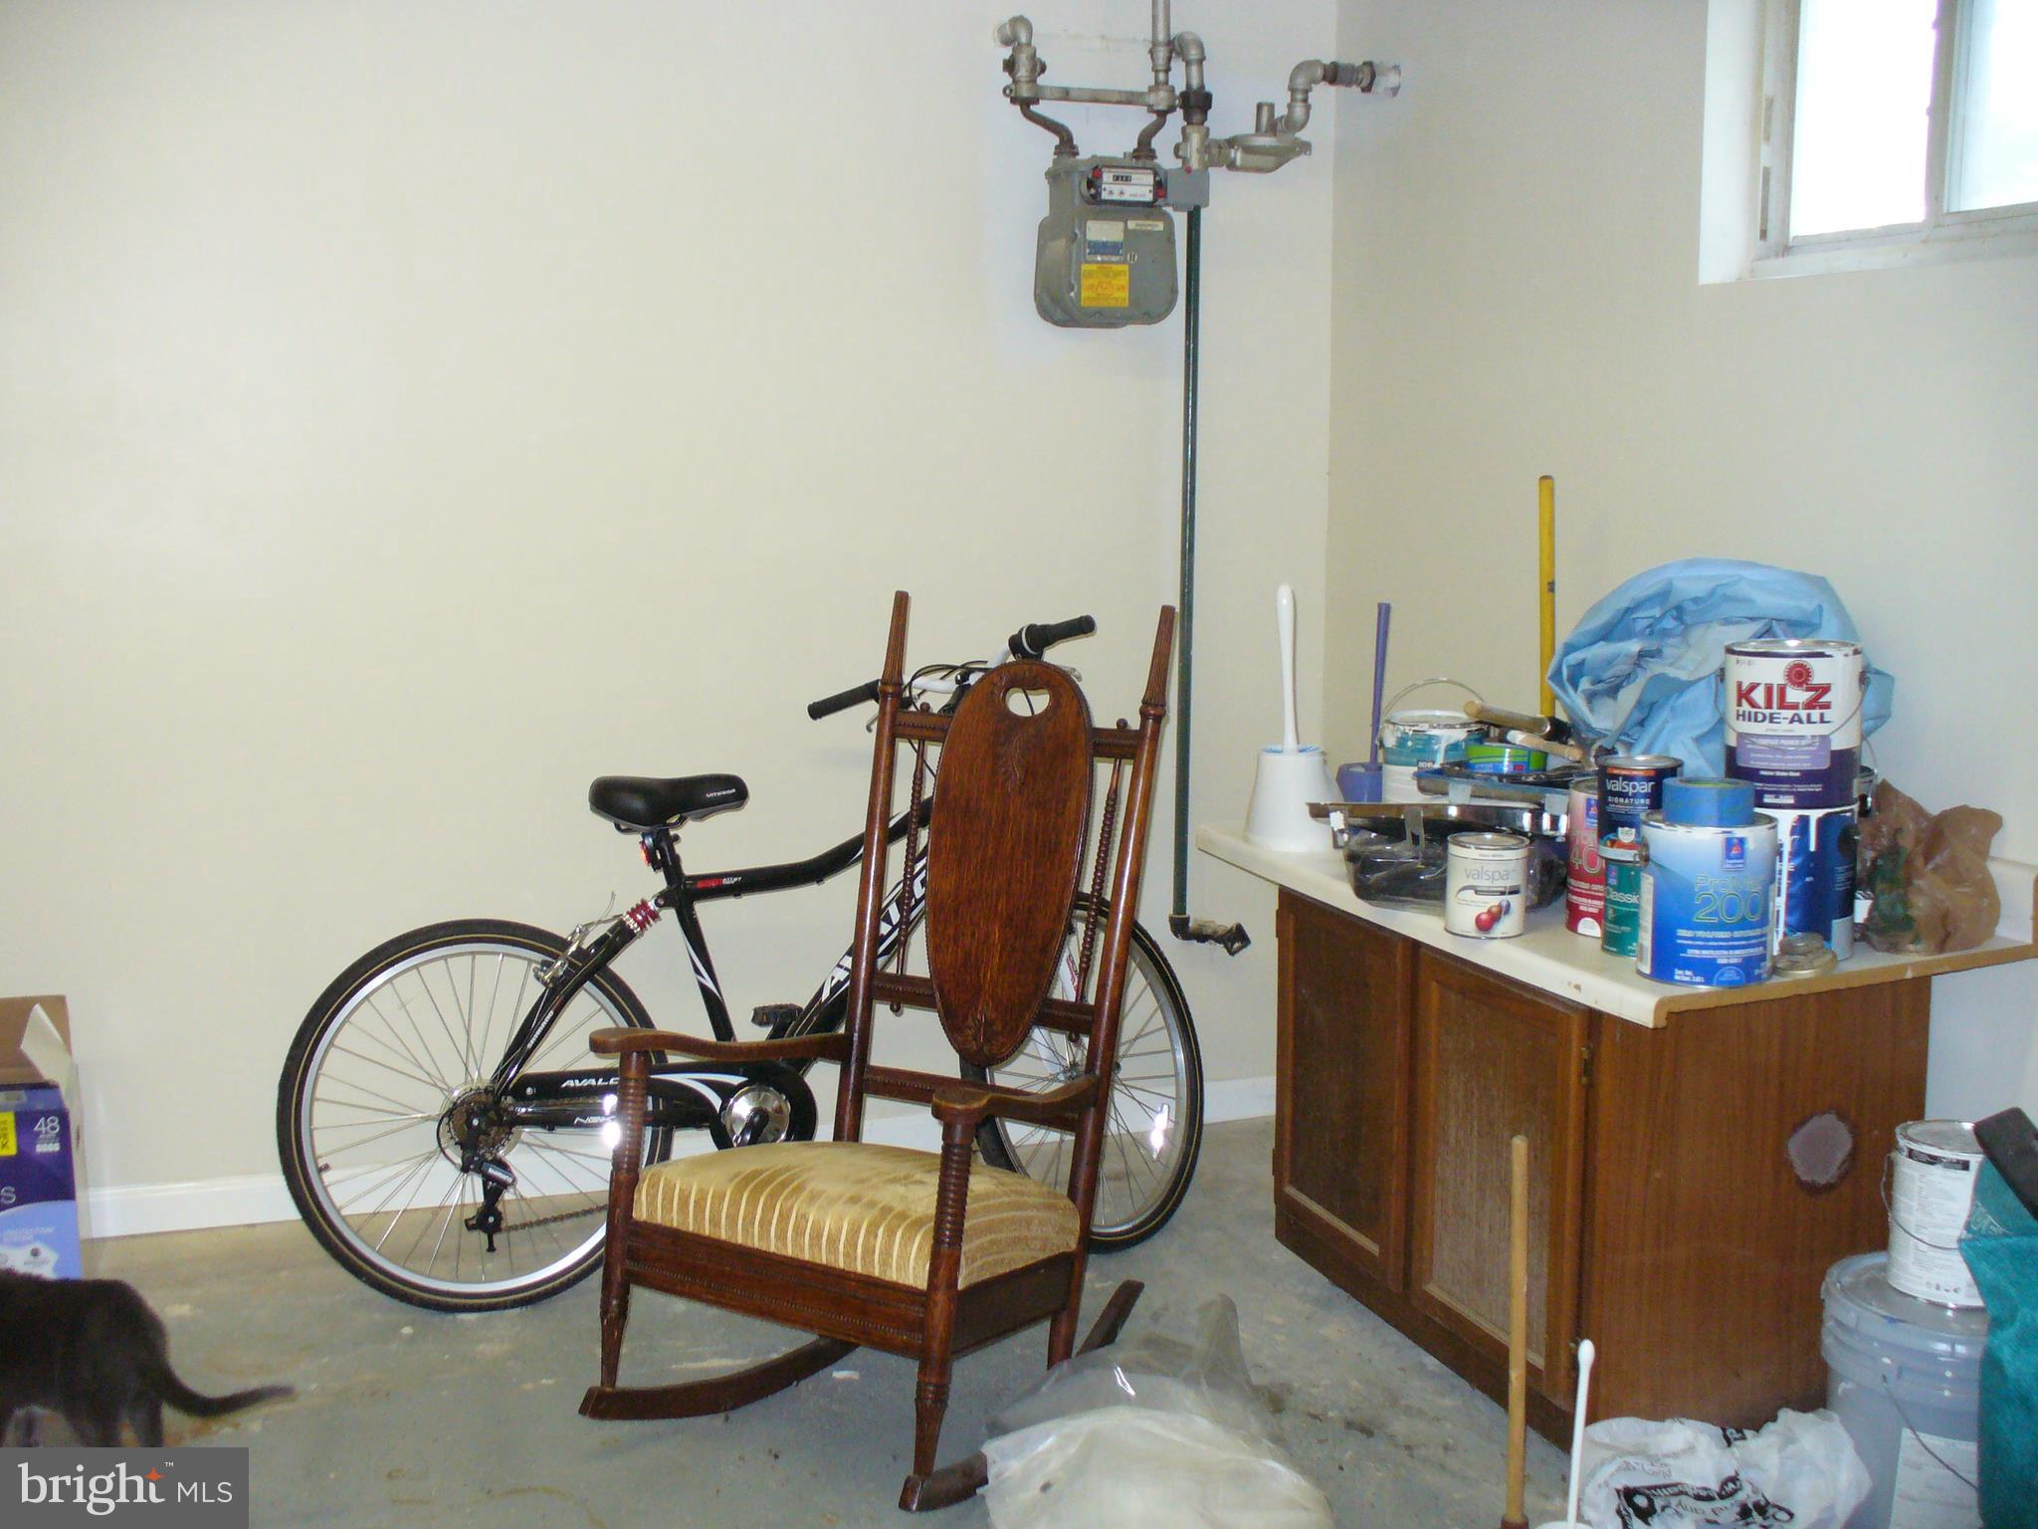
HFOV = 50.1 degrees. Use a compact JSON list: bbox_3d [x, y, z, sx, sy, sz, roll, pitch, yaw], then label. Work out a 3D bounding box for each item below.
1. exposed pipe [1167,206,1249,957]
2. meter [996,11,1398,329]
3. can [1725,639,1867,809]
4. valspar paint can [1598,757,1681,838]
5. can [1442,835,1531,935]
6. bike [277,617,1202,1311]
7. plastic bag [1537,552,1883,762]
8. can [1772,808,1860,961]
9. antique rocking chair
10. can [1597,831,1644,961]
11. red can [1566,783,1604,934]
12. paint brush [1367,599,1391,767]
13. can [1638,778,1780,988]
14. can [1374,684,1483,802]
[{"bbox_3d":[0.365,-0.338,4.031,0.146,1.362,0.120,-3,8,-19],"label":"exposed pipe"},{"bbox_3d":[0.348,-1.144,4.273,0.740,0.580,0.300,-3,9,-18],"label":"meter"},{"bbox_3d":[1.014,-0.051,2.850,0.170,0.192,0.170,3,8,20],"label":"can"},{"bbox_3d":[0.826,0.055,2.890,0.109,0.125,0.109,2,9,16],"label":"valspar paint can"},{"bbox_3d":[0.644,0.167,2.998,0.108,0.126,0.108,2,7,12],"label":"can"},{"bbox_3d":[-0.434,0.316,3.838,1.680,1.180,0.580,-2,9,-13],"label":"bike"},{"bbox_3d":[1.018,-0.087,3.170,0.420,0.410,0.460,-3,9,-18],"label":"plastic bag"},{"bbox_3d":[1.027,0.151,2.912,0.168,0.197,0.168,3,9,20],"label":"can"},{"bbox_3d":[-0.168,0.322,3.027,0.580,1.090,0.730,4,9,31],"label":"antique rocking chair"},{"bbox_3d":[0.836,0.187,2.915,0.109,0.125,0.109,2,9,16],"label":"can"},{"bbox_3d":[0.845,0.137,3.003,0.166,0.192,0.166,2,8,16],"label":"red can"},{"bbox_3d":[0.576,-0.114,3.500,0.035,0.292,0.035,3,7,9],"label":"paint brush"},{"bbox_3d":[0.880,0.161,2.781,0.168,0.215,0.168,3,9,18],"label":"can"},{"bbox_3d":[0.645,-0.001,3.369,0.172,0.236,0.168,1,7,11],"label":"can"}]

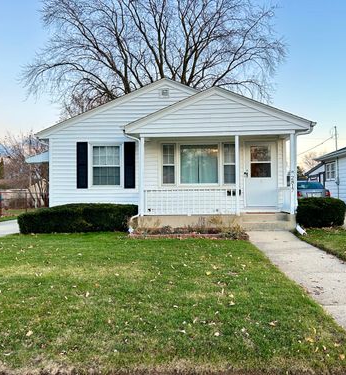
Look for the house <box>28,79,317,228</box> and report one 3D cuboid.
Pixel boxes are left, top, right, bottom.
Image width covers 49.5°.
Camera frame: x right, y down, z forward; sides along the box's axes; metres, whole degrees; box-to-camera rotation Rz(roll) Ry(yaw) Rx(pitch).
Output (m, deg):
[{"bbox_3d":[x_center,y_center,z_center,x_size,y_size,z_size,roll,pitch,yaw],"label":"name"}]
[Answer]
[{"bbox_3d":[0.170,-1.020,15.400,8.400,4.500,10.500,0,-1,6],"label":"house"}]

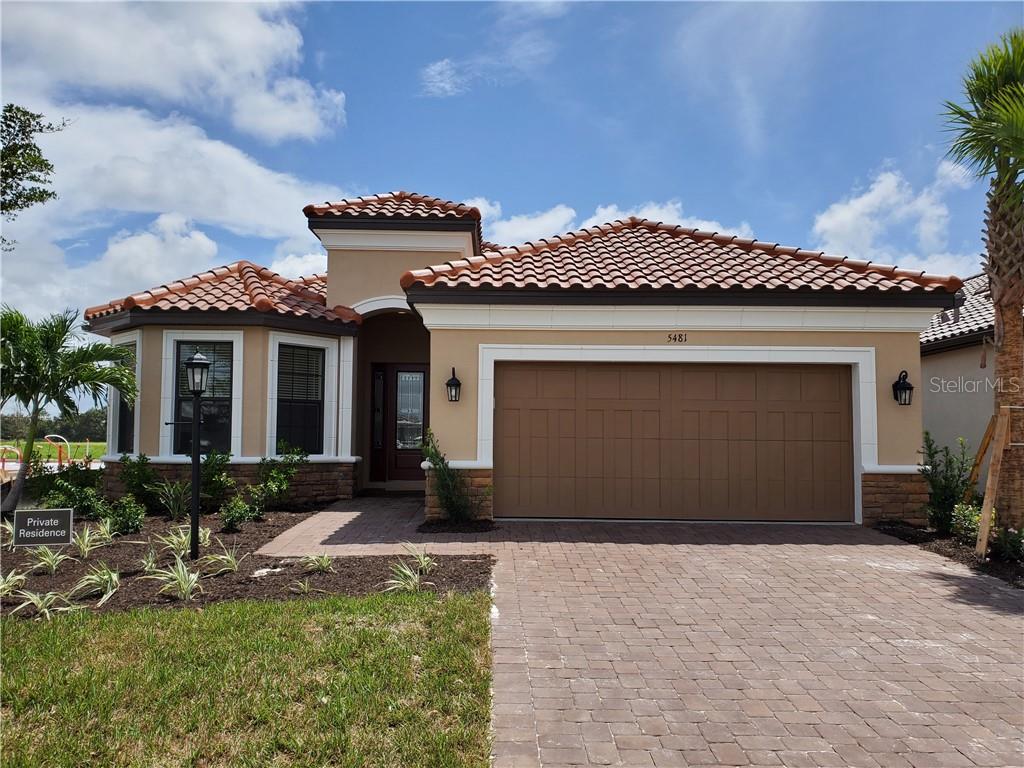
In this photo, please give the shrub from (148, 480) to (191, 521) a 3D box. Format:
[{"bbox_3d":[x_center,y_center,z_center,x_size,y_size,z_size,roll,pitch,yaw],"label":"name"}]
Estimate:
[{"bbox_3d":[-4.674,1.588,10.510,0.647,0.536,0.600,0,-3,1],"label":"shrub"}]

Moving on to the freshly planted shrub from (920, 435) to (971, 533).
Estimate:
[{"bbox_3d":[5.475,1.266,9.691,0.646,1.292,0.660,0,-4,1],"label":"freshly planted shrub"}]

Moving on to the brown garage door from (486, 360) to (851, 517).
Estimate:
[{"bbox_3d":[2.194,0.778,10.478,4.877,2.134,0.100,0,-4,1],"label":"brown garage door"}]

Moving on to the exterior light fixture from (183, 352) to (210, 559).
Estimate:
[{"bbox_3d":[-3.238,0.726,7.868,0.265,2.150,0.265,0,-4,1],"label":"exterior light fixture"}]

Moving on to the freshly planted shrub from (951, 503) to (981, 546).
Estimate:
[{"bbox_3d":[5.474,1.660,9.223,0.427,0.476,0.460,0,-3,1],"label":"freshly planted shrub"}]

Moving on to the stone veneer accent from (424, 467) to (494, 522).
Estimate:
[{"bbox_3d":[-0.701,1.466,10.326,0.920,0.690,0.300,0,-4,1],"label":"stone veneer accent"}]

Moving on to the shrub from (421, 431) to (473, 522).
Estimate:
[{"bbox_3d":[-0.819,1.206,9.922,0.661,1.195,0.580,0,-4,1],"label":"shrub"}]

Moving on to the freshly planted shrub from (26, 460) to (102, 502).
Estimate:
[{"bbox_3d":[-7.133,1.577,12.258,1.224,0.649,0.850,0,-3,1],"label":"freshly planted shrub"}]

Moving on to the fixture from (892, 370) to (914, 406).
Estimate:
[{"bbox_3d":[5.167,0.057,10.164,0.210,0.455,0.260,0,-3,1],"label":"fixture"}]

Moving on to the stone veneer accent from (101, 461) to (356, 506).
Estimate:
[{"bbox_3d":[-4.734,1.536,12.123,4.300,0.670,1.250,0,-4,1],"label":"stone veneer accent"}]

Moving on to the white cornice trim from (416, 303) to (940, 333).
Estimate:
[{"bbox_3d":[2.194,-0.873,10.301,6.996,0.306,0.200,0,-3,1],"label":"white cornice trim"}]

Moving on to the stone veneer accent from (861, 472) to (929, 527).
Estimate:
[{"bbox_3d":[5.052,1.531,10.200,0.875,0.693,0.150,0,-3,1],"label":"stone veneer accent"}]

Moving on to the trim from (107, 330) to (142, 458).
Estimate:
[{"bbox_3d":[-6.172,0.169,12.251,1.250,1.920,0.150,-3,-5,44],"label":"trim"}]

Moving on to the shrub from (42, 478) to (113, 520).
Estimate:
[{"bbox_3d":[-5.965,1.588,10.533,0.941,0.530,0.750,0,-3,1],"label":"shrub"}]

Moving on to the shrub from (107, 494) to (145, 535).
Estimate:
[{"bbox_3d":[-4.731,1.597,9.414,0.460,0.484,0.460,0,-4,1],"label":"shrub"}]

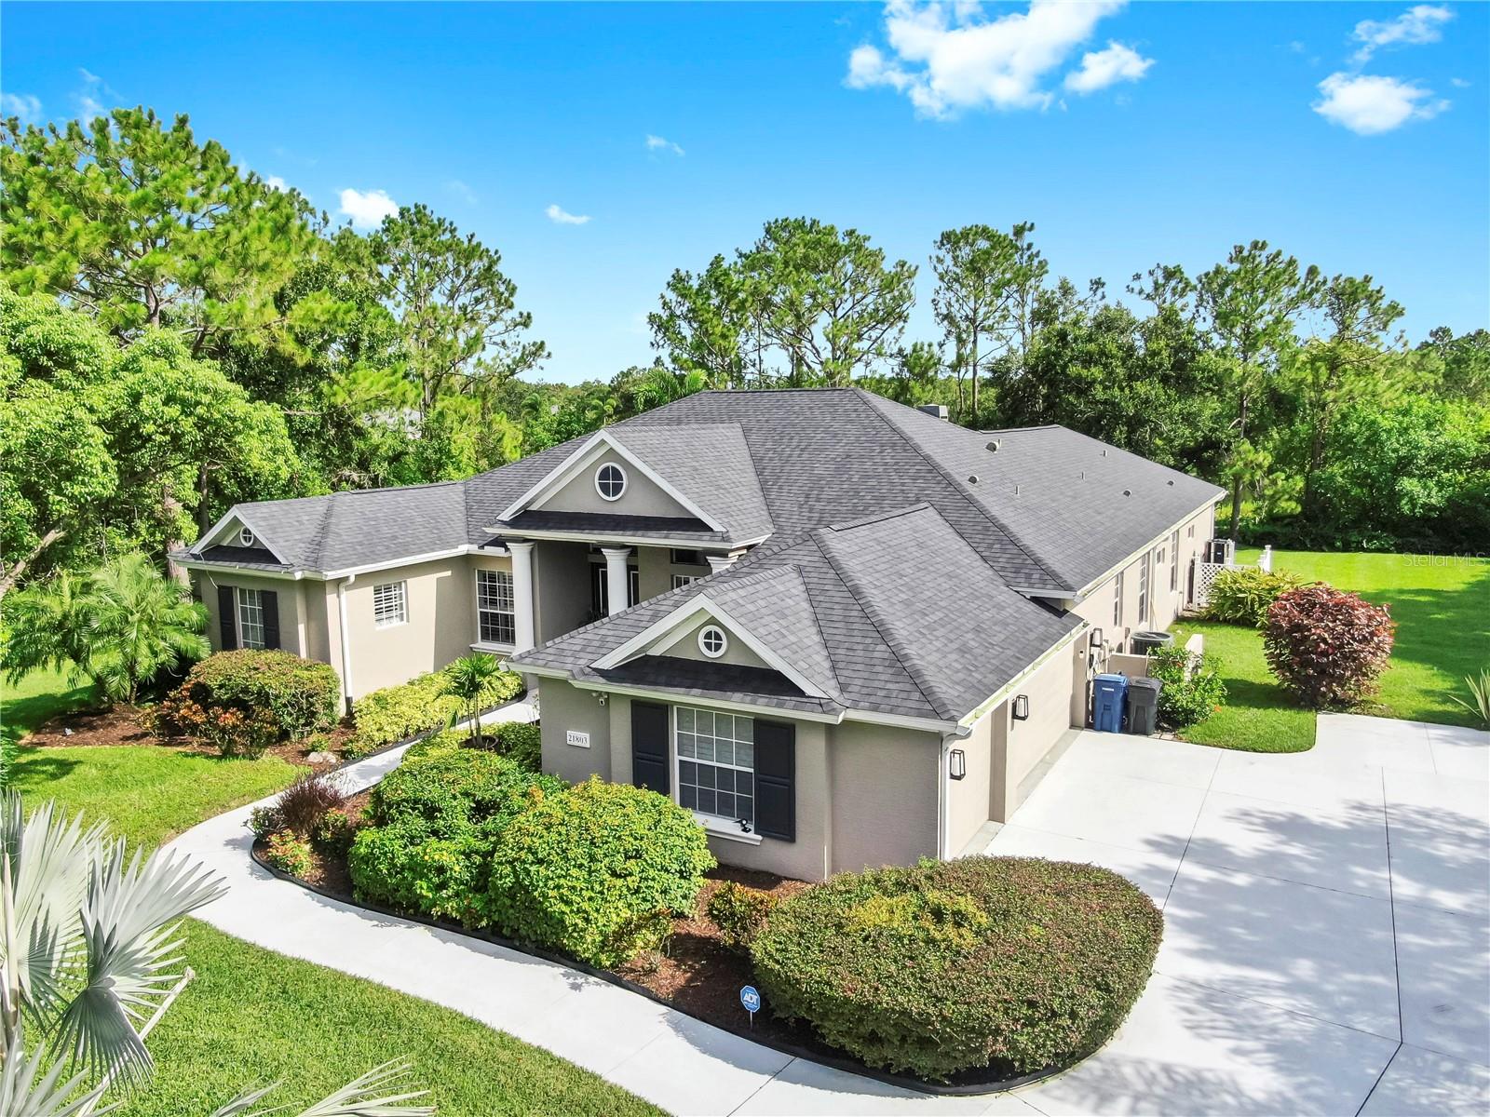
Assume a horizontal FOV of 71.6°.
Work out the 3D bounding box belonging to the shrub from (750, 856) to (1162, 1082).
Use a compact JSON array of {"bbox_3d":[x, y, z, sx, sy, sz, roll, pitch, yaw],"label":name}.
[{"bbox_3d":[2.398,4.303,11.564,4.600,1.250,3.400,-5,10,-29],"label":"shrub"}]

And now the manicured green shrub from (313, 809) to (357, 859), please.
[{"bbox_3d":[-6.139,4.117,15.442,0.600,0.632,0.600,4,9,30],"label":"manicured green shrub"}]

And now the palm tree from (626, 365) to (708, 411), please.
[{"bbox_3d":[-3.704,-4.922,49.667,4.200,8.500,4.200,-1,8,-4],"label":"palm tree"}]

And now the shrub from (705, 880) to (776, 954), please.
[{"bbox_3d":[-0.036,4.417,12.935,0.850,0.680,0.780,-1,8,0],"label":"shrub"}]

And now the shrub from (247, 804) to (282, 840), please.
[{"bbox_3d":[-7.493,4.106,16.158,0.516,0.497,0.516,4,9,30],"label":"shrub"}]

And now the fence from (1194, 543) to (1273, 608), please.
[{"bbox_3d":[15.854,0.649,33.738,2.032,1.690,3.289,4,9,30],"label":"fence"}]

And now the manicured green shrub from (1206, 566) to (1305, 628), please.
[{"bbox_3d":[15.050,1.131,30.550,2.612,1.651,2.386,4,9,30],"label":"manicured green shrub"}]

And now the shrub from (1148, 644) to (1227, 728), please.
[{"bbox_3d":[9.038,2.601,21.177,1.419,1.548,1.548,4,9,30],"label":"shrub"}]

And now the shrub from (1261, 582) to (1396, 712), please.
[{"bbox_3d":[13.053,1.872,23.161,2.600,2.420,2.600,4,10,30],"label":"shrub"}]

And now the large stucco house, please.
[{"bbox_3d":[1.243,-1.409,30.751,20.769,7.063,31.154,4,9,30],"label":"large stucco house"}]

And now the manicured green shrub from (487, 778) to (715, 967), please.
[{"bbox_3d":[-1.909,3.909,13.477,2.750,1.570,2.850,-1,8,0],"label":"manicured green shrub"}]

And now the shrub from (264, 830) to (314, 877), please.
[{"bbox_3d":[-6.589,4.222,14.930,0.645,0.580,0.645,4,9,30],"label":"shrub"}]

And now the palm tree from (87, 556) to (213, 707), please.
[{"bbox_3d":[-13.850,1.633,23.562,2.800,3.400,2.800,-6,10,-31],"label":"palm tree"}]

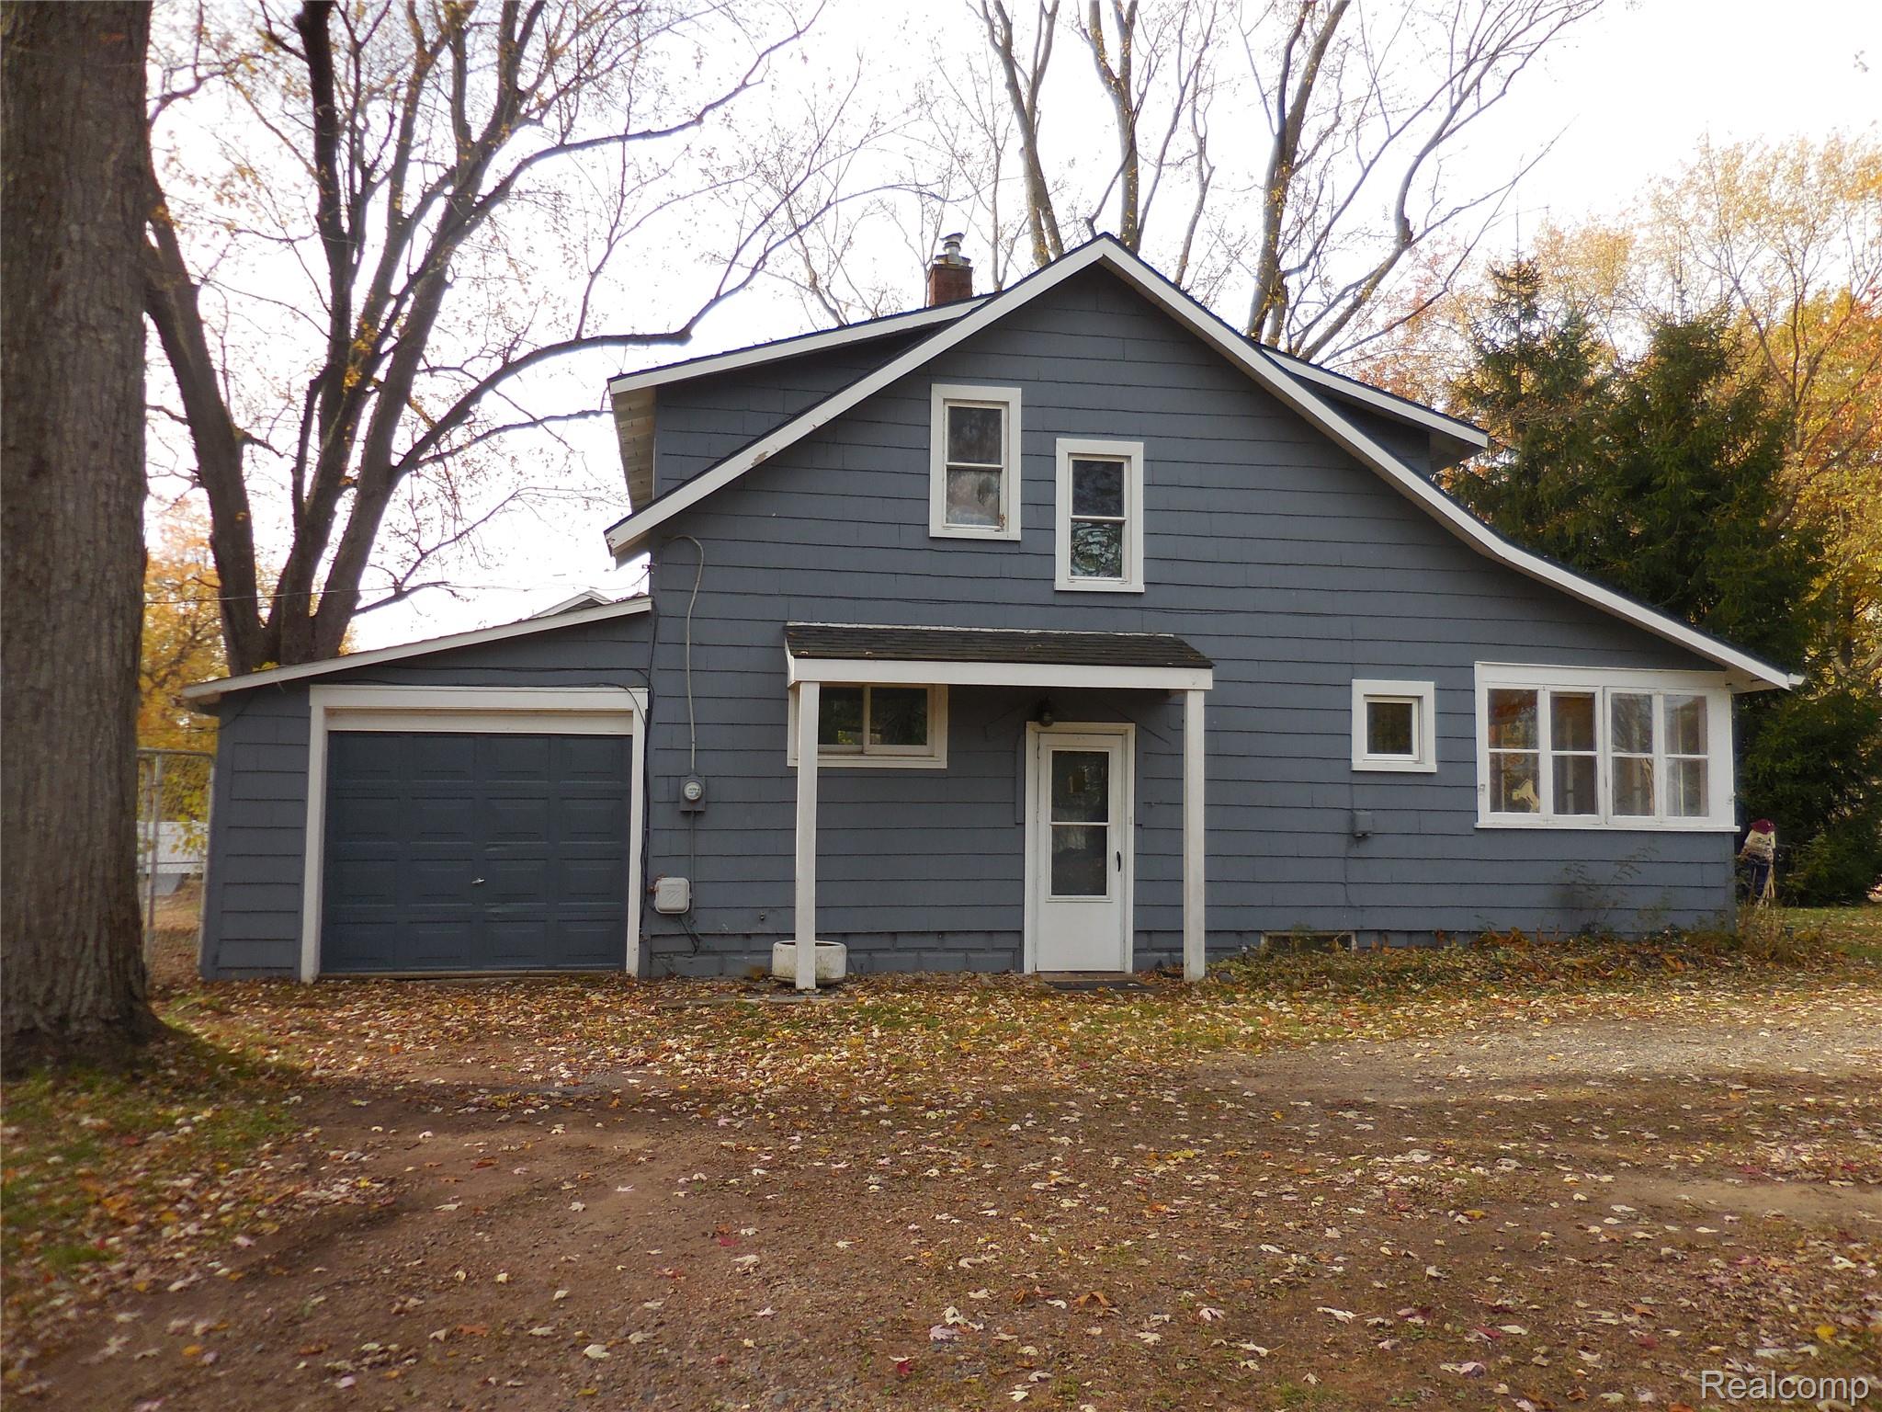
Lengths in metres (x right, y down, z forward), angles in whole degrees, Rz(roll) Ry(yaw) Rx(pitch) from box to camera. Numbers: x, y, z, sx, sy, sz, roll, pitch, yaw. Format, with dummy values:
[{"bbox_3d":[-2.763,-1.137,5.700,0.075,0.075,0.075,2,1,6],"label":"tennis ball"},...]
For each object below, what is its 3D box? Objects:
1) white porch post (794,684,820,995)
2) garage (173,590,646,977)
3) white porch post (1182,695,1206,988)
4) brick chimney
[{"bbox_3d":[-1.023,0.989,10.440,0.142,2.336,0.142,1,-3,-9],"label":"white porch post"},{"bbox_3d":[-4.574,0.778,13.701,3.497,3.081,6.000,1,-3,-9],"label":"garage"},{"bbox_3d":[2.029,1.037,10.907,0.135,2.319,0.135,1,-3,-9],"label":"white porch post"},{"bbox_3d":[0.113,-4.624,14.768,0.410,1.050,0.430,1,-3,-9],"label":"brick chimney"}]

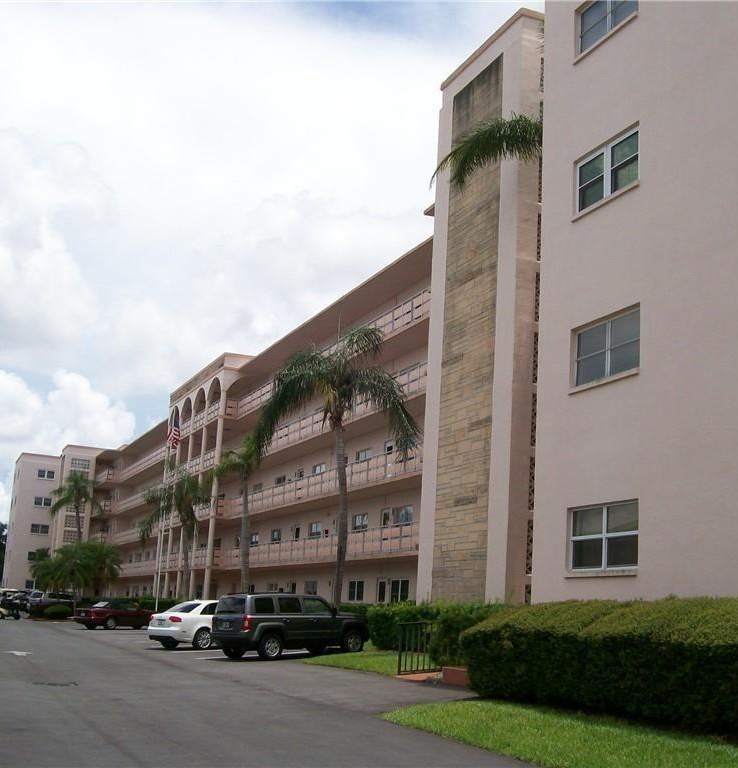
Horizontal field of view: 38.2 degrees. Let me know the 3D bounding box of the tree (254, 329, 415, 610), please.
[{"bbox_3d":[-1.074,3.562,36.300,5.500,11.000,5.400,3,-13,1],"label":"tree"}]

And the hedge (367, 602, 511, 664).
[{"bbox_3d":[1.833,6.940,29.800,1.500,1.420,6.300,9,-14,-24],"label":"hedge"}]

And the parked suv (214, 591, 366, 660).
[{"bbox_3d":[-1.985,6.695,29.225,4.410,1.660,1.770,13,-16,-39],"label":"parked suv"}]

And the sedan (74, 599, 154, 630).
[{"bbox_3d":[-12.042,11.399,52.356,1.760,1.360,4.600,-9,-18,44],"label":"sedan"}]

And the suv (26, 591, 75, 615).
[{"bbox_3d":[-23.036,16.026,78.000,1.850,1.700,4.600,-8,-17,41],"label":"suv"}]

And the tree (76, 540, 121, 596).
[{"bbox_3d":[-16.190,11.807,63.773,2.900,4.900,2.900,8,-14,-22],"label":"tree"}]

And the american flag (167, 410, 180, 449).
[{"bbox_3d":[-11.293,2.606,61.525,0.680,2.150,0.350,6,-13,-10],"label":"american flag"}]

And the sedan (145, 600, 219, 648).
[{"bbox_3d":[-4.850,7.780,34.258,1.780,1.430,4.580,-9,-17,42],"label":"sedan"}]

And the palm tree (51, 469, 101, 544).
[{"bbox_3d":[-23.924,12.734,85.720,4.300,11.500,4.300,8,-14,-22],"label":"palm tree"}]

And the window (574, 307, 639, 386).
[{"bbox_3d":[3.461,-0.503,15.552,0.120,0.900,1.580,8,-14,-22],"label":"window"}]

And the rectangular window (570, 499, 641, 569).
[{"bbox_3d":[3.292,2.154,14.995,0.120,0.900,1.580,8,-14,-22],"label":"rectangular window"}]

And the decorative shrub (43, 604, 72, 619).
[{"bbox_3d":[-19.244,14.100,66.000,1.500,0.870,1.700,9,-14,-24],"label":"decorative shrub"}]

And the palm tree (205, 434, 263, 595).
[{"bbox_3d":[-5.405,6.623,45.500,3.000,8.900,3.000,3,-13,1],"label":"palm tree"}]

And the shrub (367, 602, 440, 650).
[{"bbox_3d":[1.038,7.515,33.000,1.400,1.380,2.500,9,-14,-24],"label":"shrub"}]

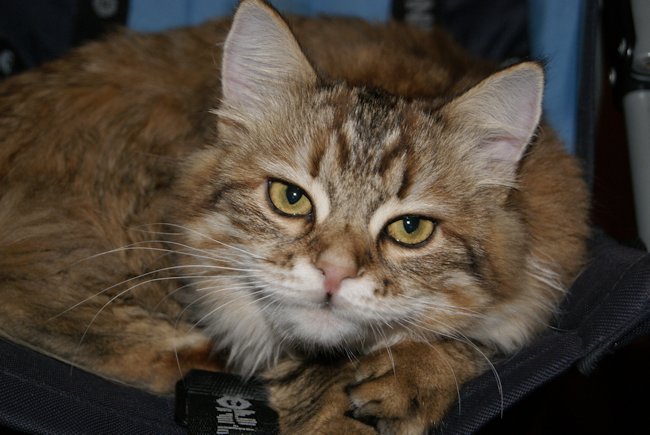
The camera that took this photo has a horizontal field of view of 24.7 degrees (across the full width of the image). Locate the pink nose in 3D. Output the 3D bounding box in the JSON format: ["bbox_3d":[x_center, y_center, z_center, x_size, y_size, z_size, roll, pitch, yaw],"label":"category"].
[{"bbox_3d":[0.004,0.021,0.545,0.015,0.013,0.011,15,11,0],"label":"pink nose"}]

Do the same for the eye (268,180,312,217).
[{"bbox_3d":[-0.013,-0.007,0.562,0.018,0.013,0.012,16,9,5],"label":"eye"}]

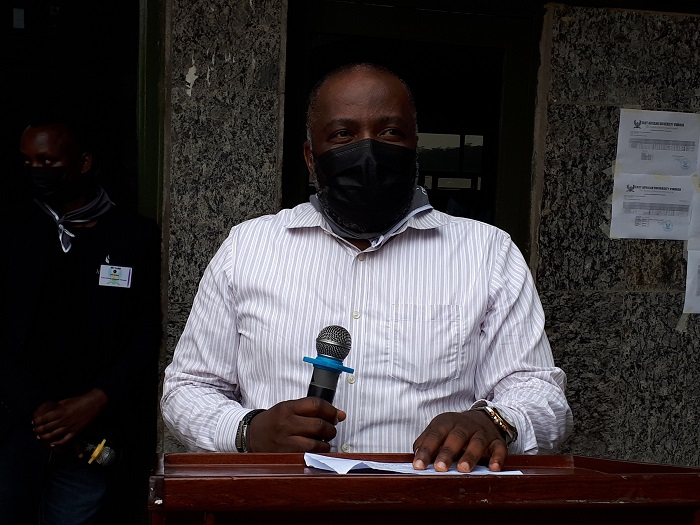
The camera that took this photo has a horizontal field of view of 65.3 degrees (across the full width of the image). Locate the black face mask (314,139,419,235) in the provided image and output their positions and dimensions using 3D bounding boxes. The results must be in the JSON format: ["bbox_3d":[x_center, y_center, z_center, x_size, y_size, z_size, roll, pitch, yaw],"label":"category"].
[{"bbox_3d":[0.023,-0.113,0.820,0.150,0.130,0.100,0,3,-8],"label":"black face mask"}]

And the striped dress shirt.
[{"bbox_3d":[0.022,0.175,0.940,0.670,0.580,0.380,2,3,1],"label":"striped dress shirt"}]

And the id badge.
[{"bbox_3d":[-0.639,0.039,1.490,0.086,0.055,0.003,5,2,-6],"label":"id badge"}]

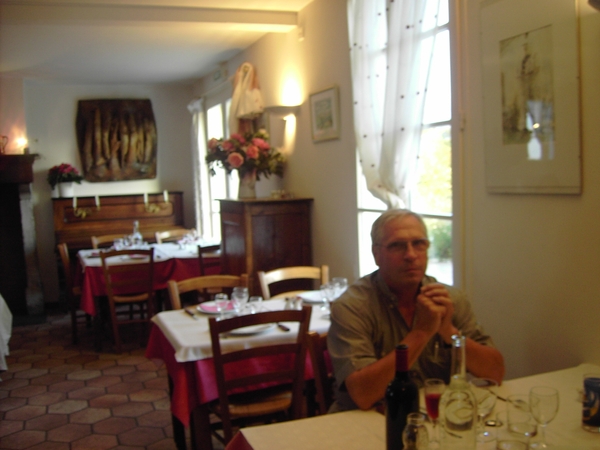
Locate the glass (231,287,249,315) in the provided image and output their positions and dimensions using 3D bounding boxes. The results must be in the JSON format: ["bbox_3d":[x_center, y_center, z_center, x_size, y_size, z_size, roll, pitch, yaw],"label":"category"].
[{"bbox_3d":[-0.312,0.382,3.072,0.078,0.130,0.078,-3,4,-22],"label":"glass"}]

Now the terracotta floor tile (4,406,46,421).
[{"bbox_3d":[-1.698,1.176,3.760,0.240,0.020,0.285,-3,4,-22],"label":"terracotta floor tile"}]

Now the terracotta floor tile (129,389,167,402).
[{"bbox_3d":[-1.045,1.171,4.167,0.246,0.015,0.284,-3,5,-22],"label":"terracotta floor tile"}]

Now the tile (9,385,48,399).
[{"bbox_3d":[-1.922,1.188,4.297,0.246,0.015,0.284,-3,5,-22],"label":"tile"}]

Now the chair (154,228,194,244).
[{"bbox_3d":[-1.333,0.517,6.733,0.440,0.890,0.470,-3,4,-22],"label":"chair"}]

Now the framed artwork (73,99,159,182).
[{"bbox_3d":[-2.195,-1.005,7.218,0.940,0.940,0.050,-3,4,-22],"label":"framed artwork"}]

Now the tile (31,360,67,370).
[{"bbox_3d":[-2.000,1.113,4.842,0.249,0.015,0.288,-3,4,-22],"label":"tile"}]

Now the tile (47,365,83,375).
[{"bbox_3d":[-1.794,1.106,4.654,0.245,0.020,0.280,-4,5,-22],"label":"tile"}]

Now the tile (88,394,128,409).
[{"bbox_3d":[-1.283,1.185,4.074,0.246,0.015,0.284,-3,5,-22],"label":"tile"}]

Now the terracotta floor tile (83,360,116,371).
[{"bbox_3d":[-1.611,1.134,4.896,0.246,0.015,0.284,-3,5,-22],"label":"terracotta floor tile"}]

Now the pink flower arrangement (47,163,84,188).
[{"bbox_3d":[-2.657,-0.556,6.888,0.410,0.300,0.380,-4,5,-20],"label":"pink flower arrangement"}]

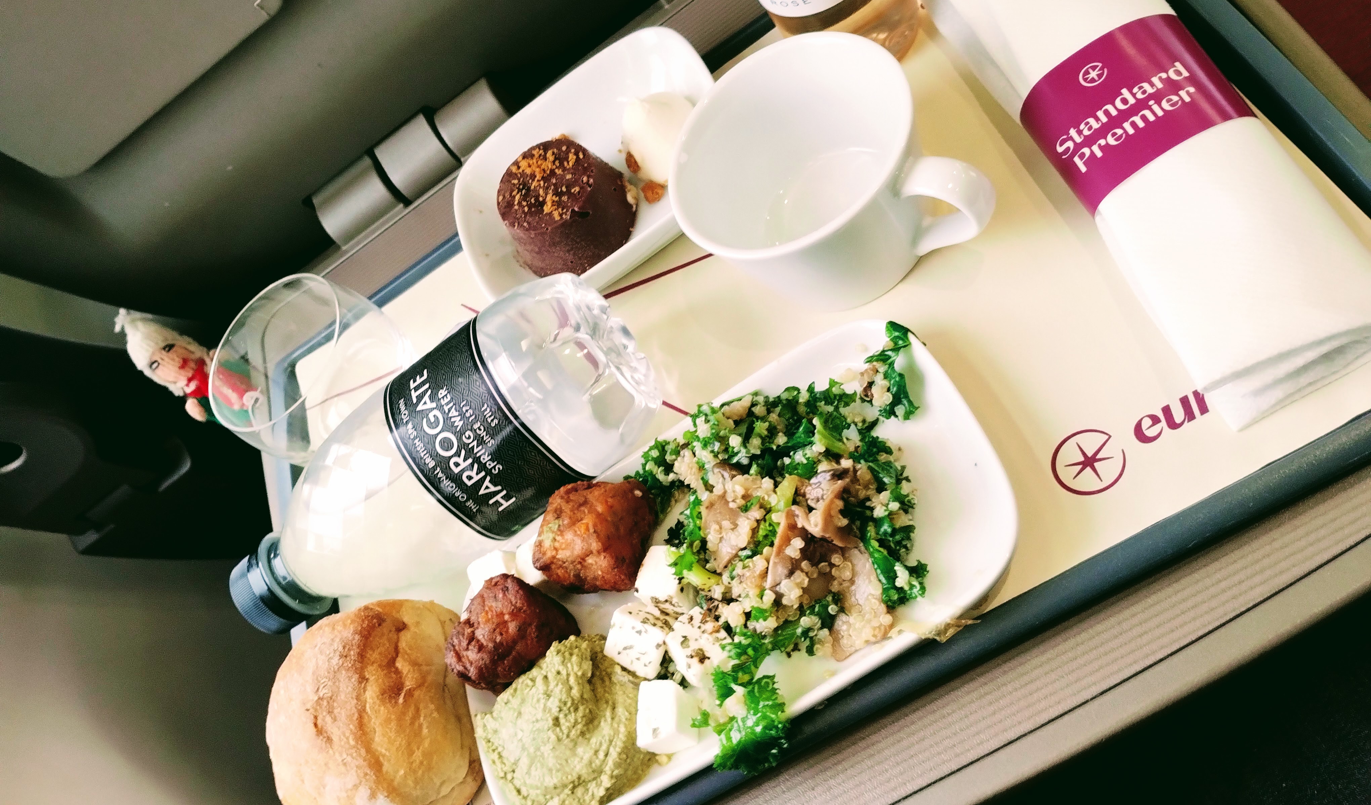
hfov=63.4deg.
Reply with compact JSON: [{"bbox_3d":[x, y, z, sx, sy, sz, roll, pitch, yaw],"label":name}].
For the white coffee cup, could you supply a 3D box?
[{"bbox_3d":[0.052,-0.063,0.343,0.102,0.057,0.078,18,77,35],"label":"white coffee cup"}]

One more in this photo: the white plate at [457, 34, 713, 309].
[{"bbox_3d":[-0.033,-0.085,0.426,0.115,0.023,0.098,-31,55,14],"label":"white plate"}]

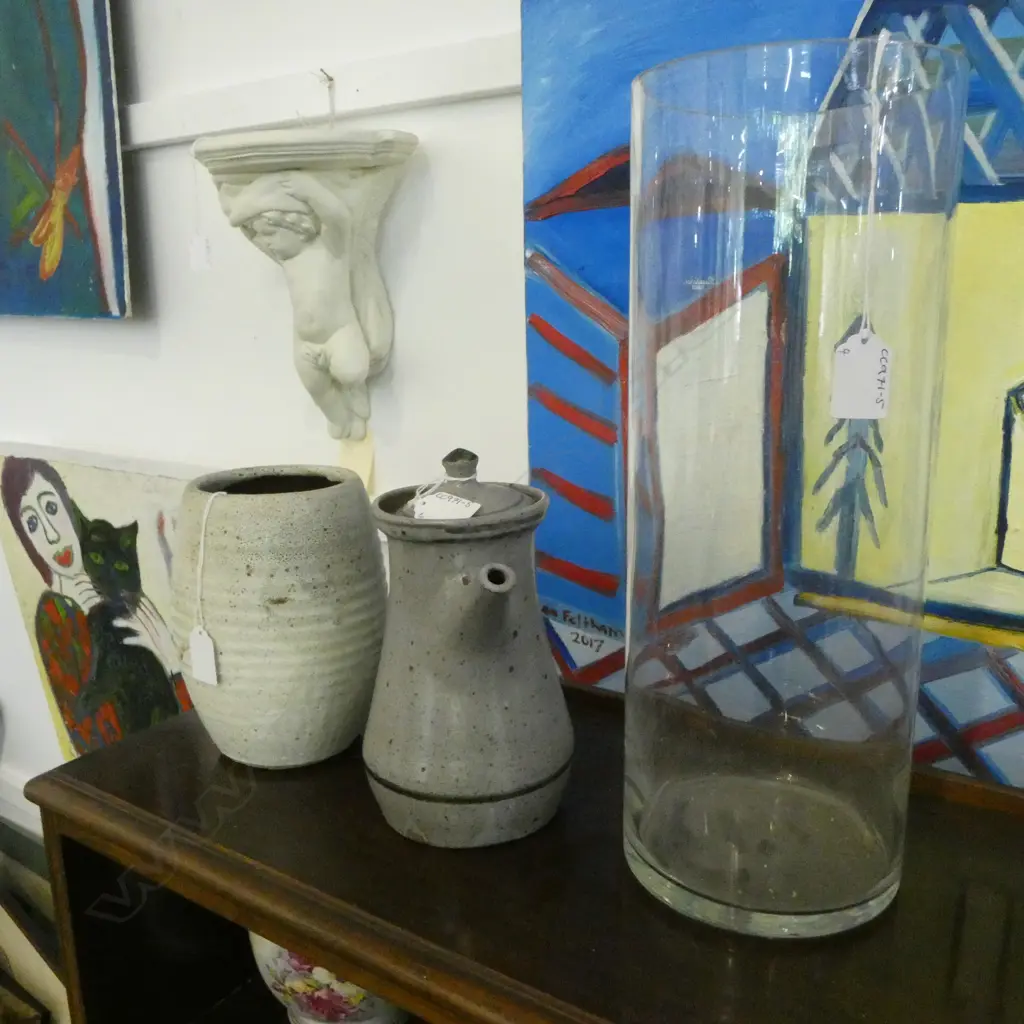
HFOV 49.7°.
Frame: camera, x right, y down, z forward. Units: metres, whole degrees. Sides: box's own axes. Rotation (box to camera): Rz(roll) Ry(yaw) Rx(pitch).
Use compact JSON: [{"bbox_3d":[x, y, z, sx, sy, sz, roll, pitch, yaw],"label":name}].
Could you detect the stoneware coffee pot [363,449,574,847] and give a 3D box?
[{"bbox_3d":[-0.030,0.074,0.683,0.131,0.227,0.158,-4,13,-16],"label":"stoneware coffee pot"}]

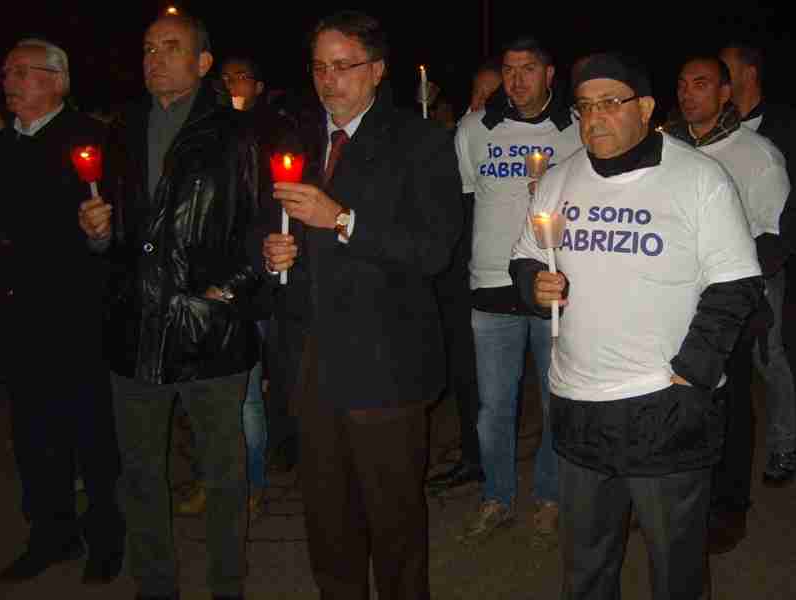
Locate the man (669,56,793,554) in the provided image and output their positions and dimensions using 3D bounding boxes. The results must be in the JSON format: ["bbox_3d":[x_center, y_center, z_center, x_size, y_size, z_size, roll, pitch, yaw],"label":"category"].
[{"bbox_3d":[1.120,0.033,2.800,0.570,1.710,0.420,7,12,39],"label":"man"}]

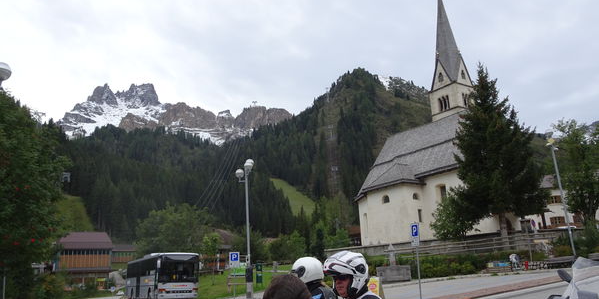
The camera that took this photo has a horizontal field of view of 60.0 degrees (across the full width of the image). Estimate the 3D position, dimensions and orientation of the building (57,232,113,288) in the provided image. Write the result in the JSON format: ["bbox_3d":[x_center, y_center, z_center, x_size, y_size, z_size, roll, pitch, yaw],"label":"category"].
[{"bbox_3d":[-34.391,17.696,83.149,7.430,8.720,8.000,4,-15,-27],"label":"building"}]

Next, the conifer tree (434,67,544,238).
[{"bbox_3d":[18.624,0.335,50.169,9.300,18.560,9.300,-3,-14,0],"label":"conifer tree"}]

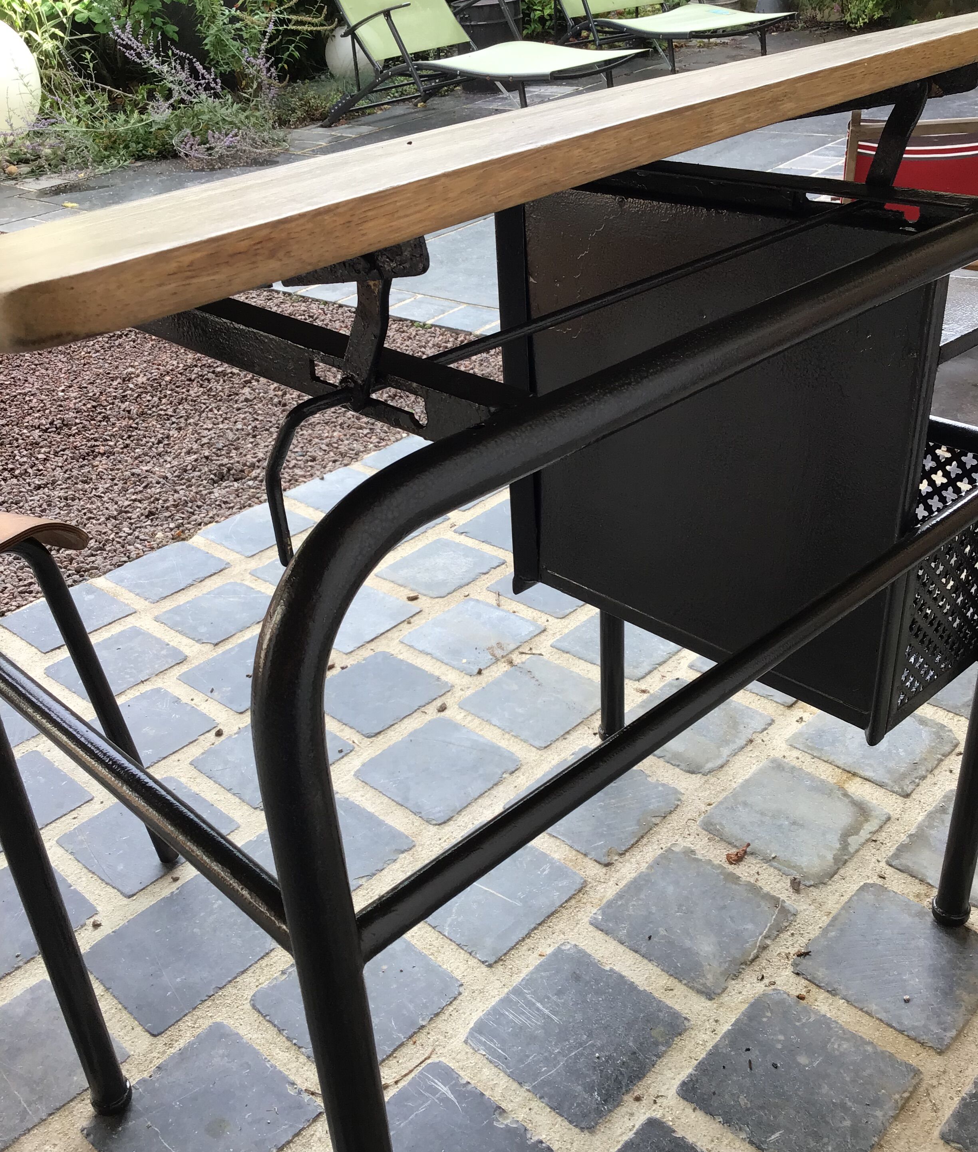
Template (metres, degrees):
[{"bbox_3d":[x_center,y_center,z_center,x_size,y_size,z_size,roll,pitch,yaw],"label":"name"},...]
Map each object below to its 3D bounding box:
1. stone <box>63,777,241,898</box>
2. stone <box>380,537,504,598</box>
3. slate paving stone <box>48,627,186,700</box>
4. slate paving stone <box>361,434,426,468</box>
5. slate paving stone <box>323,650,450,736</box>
[{"bbox_3d":[-0.364,0.288,1.263,0.137,0.025,0.141,22,38,39],"label":"stone"},{"bbox_3d":[-0.074,0.000,1.838,0.143,0.030,0.145,22,38,38],"label":"stone"},{"bbox_3d":[-0.523,0.138,1.652,0.141,0.030,0.146,22,38,38],"label":"slate paving stone"},{"bbox_3d":[-0.139,-0.203,2.123,0.136,0.025,0.145,22,38,39],"label":"slate paving stone"},{"bbox_3d":[-0.139,0.157,1.471,0.134,0.025,0.136,22,38,39],"label":"slate paving stone"}]

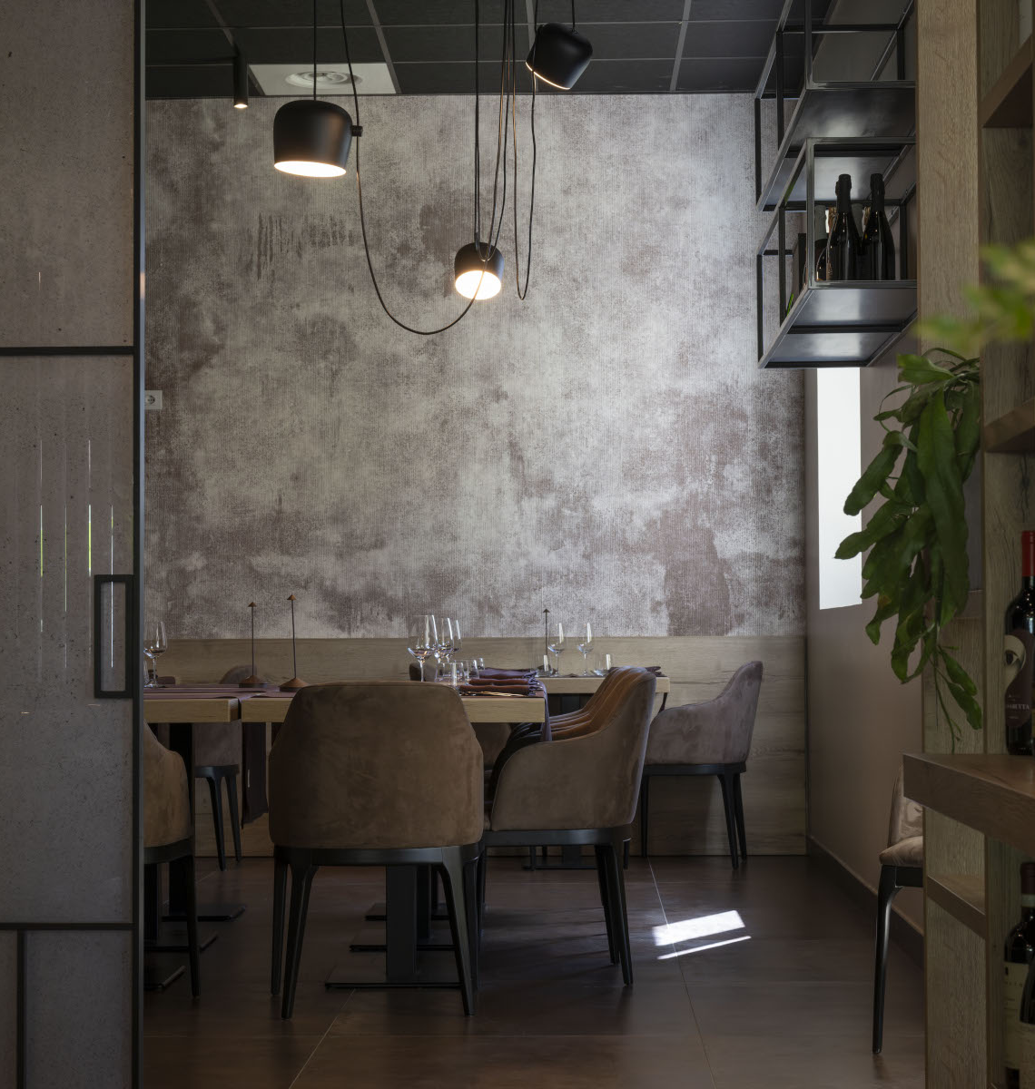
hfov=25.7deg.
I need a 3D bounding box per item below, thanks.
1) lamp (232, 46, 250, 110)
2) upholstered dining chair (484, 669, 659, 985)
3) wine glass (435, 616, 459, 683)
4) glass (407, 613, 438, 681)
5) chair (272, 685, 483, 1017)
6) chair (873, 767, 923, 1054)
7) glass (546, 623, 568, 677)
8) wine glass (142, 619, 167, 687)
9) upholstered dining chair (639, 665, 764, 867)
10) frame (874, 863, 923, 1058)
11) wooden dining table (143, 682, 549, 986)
[{"bbox_3d":[-1.113,-1.869,9.148,0.060,0.225,0.060,0,-2,2],"label":"lamp"},{"bbox_3d":[0.112,0.784,6.323,0.530,0.825,0.550,0,-2,-1],"label":"upholstered dining chair"},{"bbox_3d":[-0.242,0.353,7.352,0.083,0.222,0.083,0,-2,2],"label":"wine glass"},{"bbox_3d":[-0.272,0.319,6.503,0.085,0.222,0.085,0,-2,2],"label":"glass"},{"bbox_3d":[-0.364,0.766,5.798,0.550,0.825,0.530,0,-2,-3],"label":"chair"},{"bbox_3d":[1.133,0.738,5.203,0.550,0.820,0.530,-1,-3,26],"label":"chair"},{"bbox_3d":[0.162,0.420,9.140,0.087,0.220,0.087,0,-2,2],"label":"glass"},{"bbox_3d":[-1.196,0.357,7.482,0.086,0.226,0.086,0,-2,2],"label":"wine glass"},{"bbox_3d":[0.749,0.906,9.434,0.580,0.840,0.560,-1,-2,11],"label":"upholstered dining chair"},{"bbox_3d":[1.154,0.937,5.216,0.550,0.435,0.490,-2,-3,29],"label":"frame"},{"bbox_3d":[-0.671,0.840,7.036,1.550,0.778,2.230,0,-2,2],"label":"wooden dining table"}]

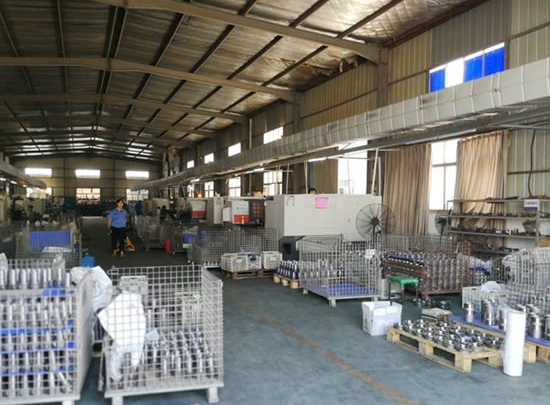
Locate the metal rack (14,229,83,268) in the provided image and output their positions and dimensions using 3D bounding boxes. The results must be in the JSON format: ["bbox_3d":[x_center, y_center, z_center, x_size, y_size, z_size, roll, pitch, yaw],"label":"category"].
[{"bbox_3d":[-4.176,1.012,7.987,1.035,0.870,0.840,0,0,-26],"label":"metal rack"}]

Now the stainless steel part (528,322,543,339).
[{"bbox_3d":[2.435,1.187,4.020,0.107,0.190,0.107,0,0,-25],"label":"stainless steel part"}]

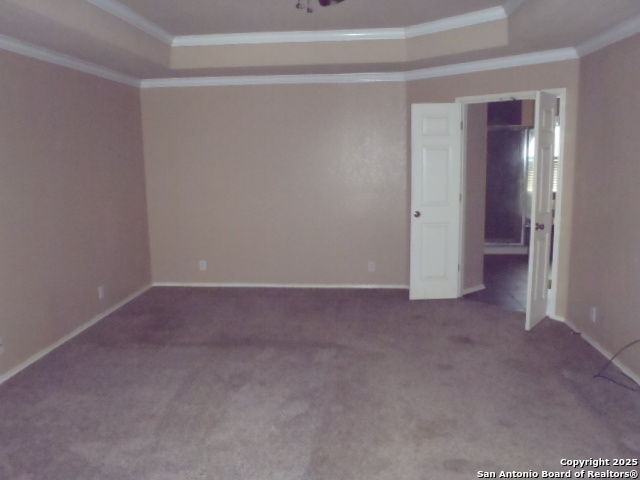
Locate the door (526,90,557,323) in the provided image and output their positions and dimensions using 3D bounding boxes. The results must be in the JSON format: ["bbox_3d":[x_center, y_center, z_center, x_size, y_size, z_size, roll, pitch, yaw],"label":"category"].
[{"bbox_3d":[1.938,-0.240,4.527,0.042,2.030,0.515,6,12,38],"label":"door"}]

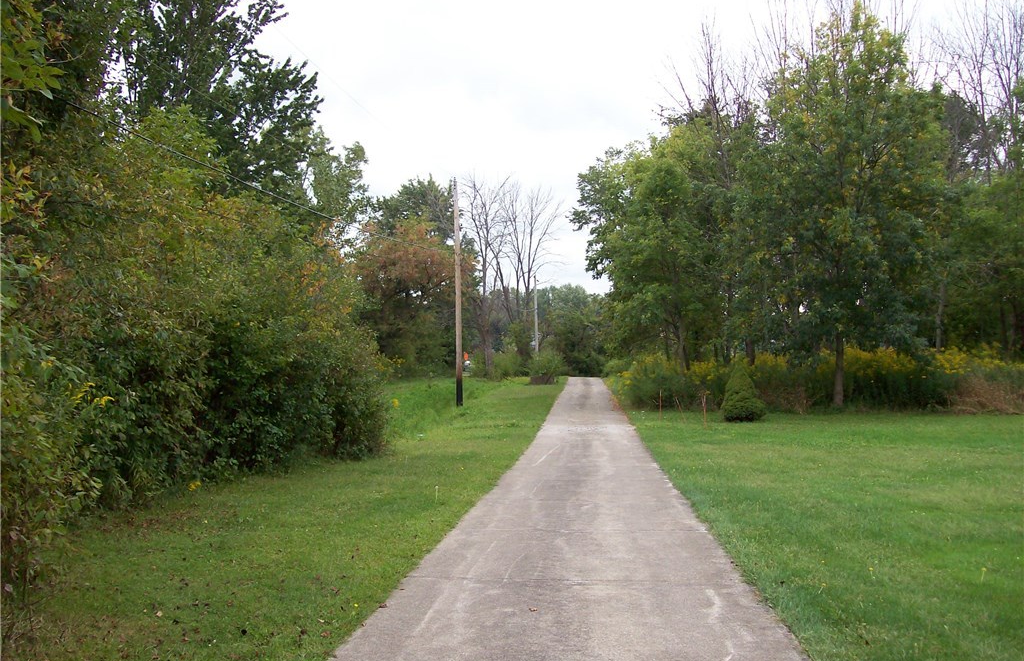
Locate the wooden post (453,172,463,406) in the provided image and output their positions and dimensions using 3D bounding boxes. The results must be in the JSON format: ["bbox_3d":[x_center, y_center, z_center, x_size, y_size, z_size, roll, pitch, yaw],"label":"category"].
[{"bbox_3d":[-2.151,-1.499,42.000,0.260,9.070,0.260,-1,-2,0],"label":"wooden post"}]

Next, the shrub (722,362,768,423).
[{"bbox_3d":[7.601,2.027,34.800,1.430,1.890,1.430,-1,-2,0],"label":"shrub"}]

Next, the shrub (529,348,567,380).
[{"bbox_3d":[2.268,2.108,68.000,2.400,2.050,2.300,-1,-2,0],"label":"shrub"}]

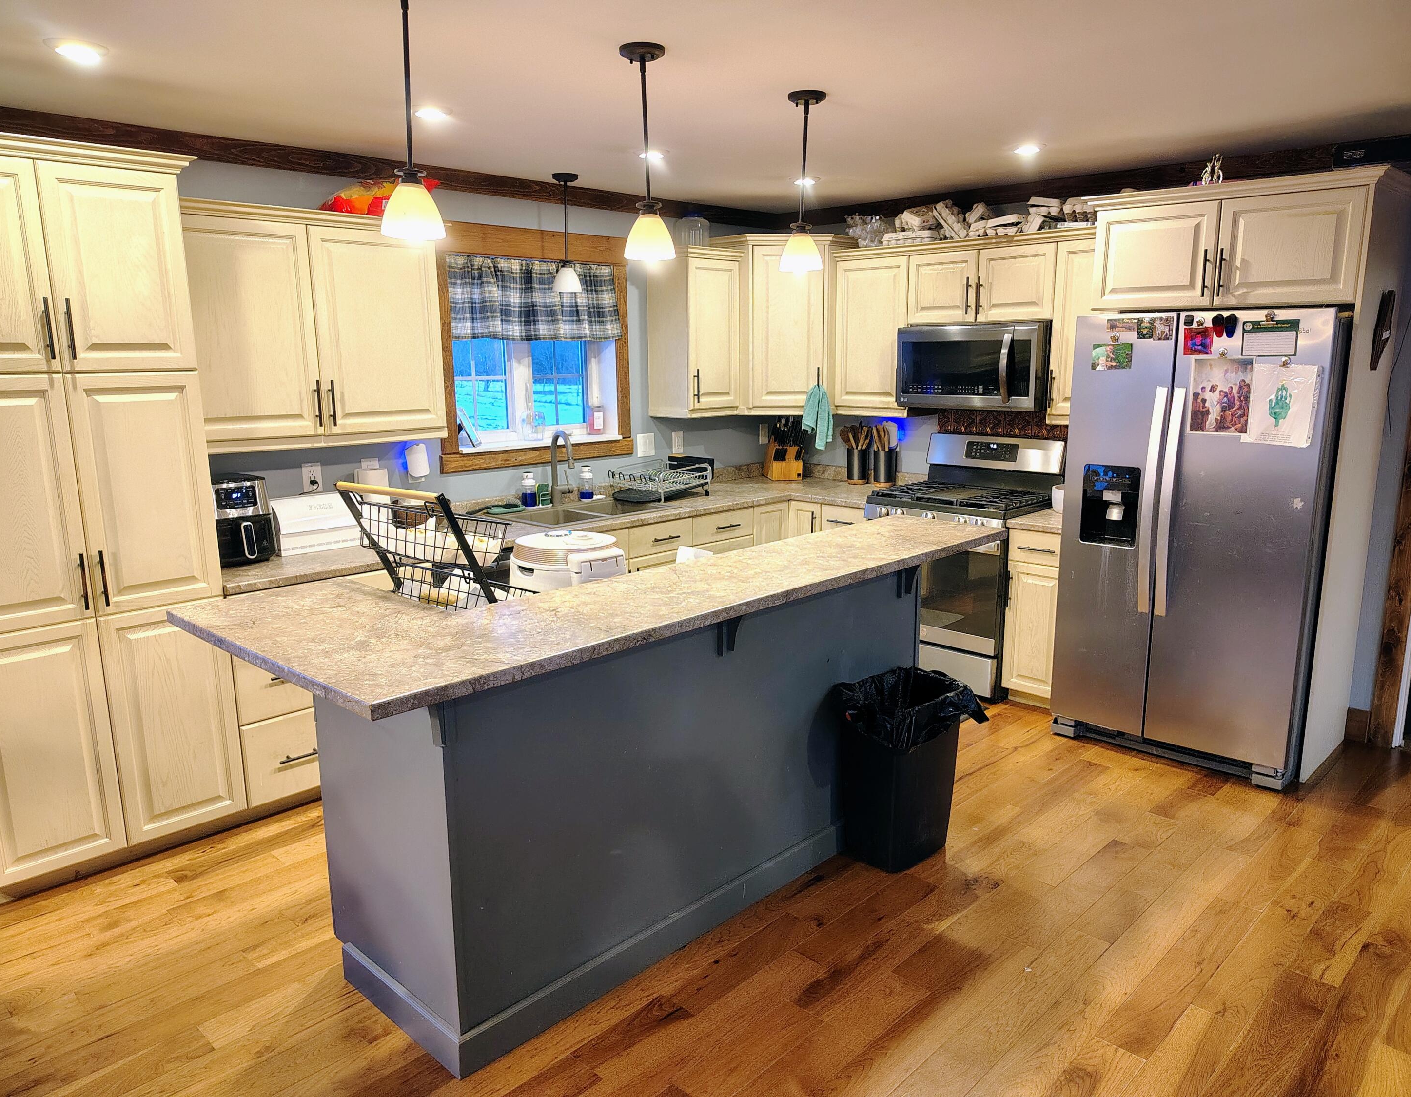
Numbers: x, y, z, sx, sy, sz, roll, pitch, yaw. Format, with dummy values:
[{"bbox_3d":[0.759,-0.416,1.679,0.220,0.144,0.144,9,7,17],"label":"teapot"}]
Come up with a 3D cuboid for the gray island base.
[{"bbox_3d":[-0.125,0.558,3.062,0.960,1.055,2.365,10,15,42],"label":"gray island base"}]

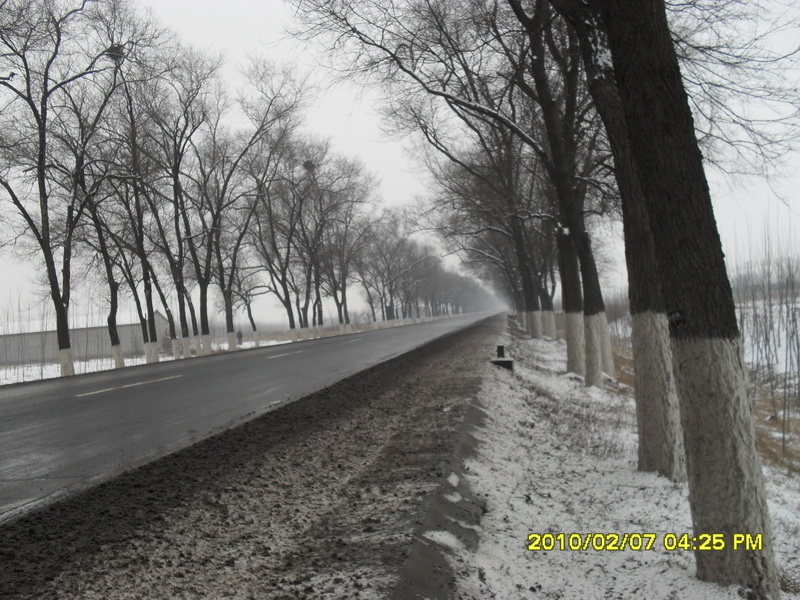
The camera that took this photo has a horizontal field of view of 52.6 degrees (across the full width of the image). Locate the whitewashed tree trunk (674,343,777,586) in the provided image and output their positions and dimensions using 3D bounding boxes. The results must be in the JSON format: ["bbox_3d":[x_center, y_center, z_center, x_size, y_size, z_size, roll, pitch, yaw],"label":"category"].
[{"bbox_3d":[1.853,0.890,4.661,0.441,1.367,0.441,-7,-2,21],"label":"whitewashed tree trunk"}]

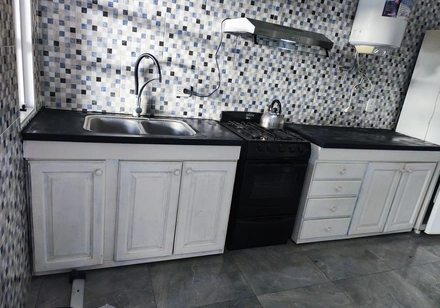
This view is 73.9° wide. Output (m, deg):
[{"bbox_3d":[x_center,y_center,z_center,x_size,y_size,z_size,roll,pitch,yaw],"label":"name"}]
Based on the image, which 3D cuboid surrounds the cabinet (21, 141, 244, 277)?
[{"bbox_3d":[-0.576,0.237,2.059,1.206,0.840,0.563,1,20,-22],"label":"cabinet"}]

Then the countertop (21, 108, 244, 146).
[{"bbox_3d":[-0.512,-0.176,1.923,1.211,0.038,0.559,1,20,-22],"label":"countertop"}]

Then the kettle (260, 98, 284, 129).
[{"bbox_3d":[0.426,-0.331,2.353,0.200,0.218,0.210,-4,22,-33],"label":"kettle"}]

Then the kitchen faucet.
[{"bbox_3d":[-0.490,-0.439,1.960,0.278,0.439,0.068,21,22,32],"label":"kitchen faucet"}]

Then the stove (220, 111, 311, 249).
[{"bbox_3d":[0.280,0.199,2.377,0.519,0.953,0.536,1,20,-22],"label":"stove"}]

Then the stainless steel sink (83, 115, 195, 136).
[{"bbox_3d":[-0.526,-0.115,1.931,0.670,0.171,0.456,1,20,-22],"label":"stainless steel sink"}]

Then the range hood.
[{"bbox_3d":[0.390,-0.813,2.055,0.591,0.151,0.505,1,20,-22],"label":"range hood"}]

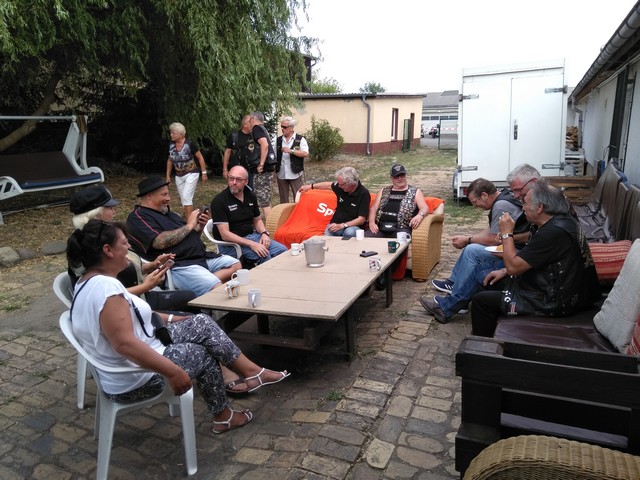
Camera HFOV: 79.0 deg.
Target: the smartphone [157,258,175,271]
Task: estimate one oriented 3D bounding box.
[{"bbox_3d":[-0.924,0.154,2.300,0.070,0.009,0.145,20,60,45],"label":"smartphone"}]

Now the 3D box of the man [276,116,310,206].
[{"bbox_3d":[-0.373,-0.852,5.523,0.500,1.730,0.380,4,17,22],"label":"man"}]

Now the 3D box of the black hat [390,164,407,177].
[{"bbox_3d":[0.825,-0.730,4.080,0.180,0.130,0.250,0,16,10],"label":"black hat"}]

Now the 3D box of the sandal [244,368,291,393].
[{"bbox_3d":[-0.276,0.745,2.060,0.250,0.085,0.090,-23,20,-12],"label":"sandal"}]

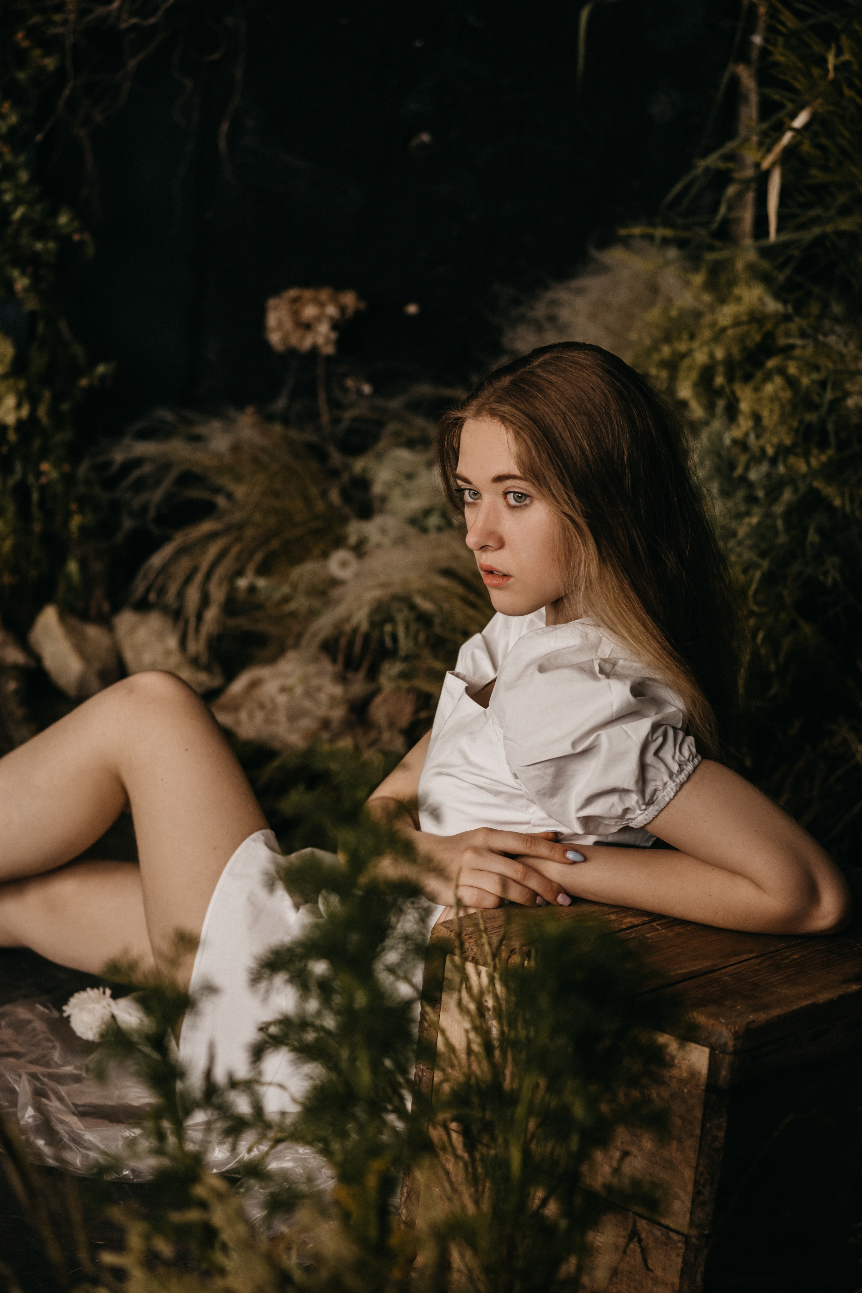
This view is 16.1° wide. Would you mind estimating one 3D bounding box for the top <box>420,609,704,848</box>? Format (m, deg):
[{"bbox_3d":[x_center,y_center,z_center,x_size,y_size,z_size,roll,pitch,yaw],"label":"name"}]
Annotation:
[{"bbox_3d":[0.114,0.081,2.780,0.230,0.240,0.350,4,21,-23],"label":"top"}]

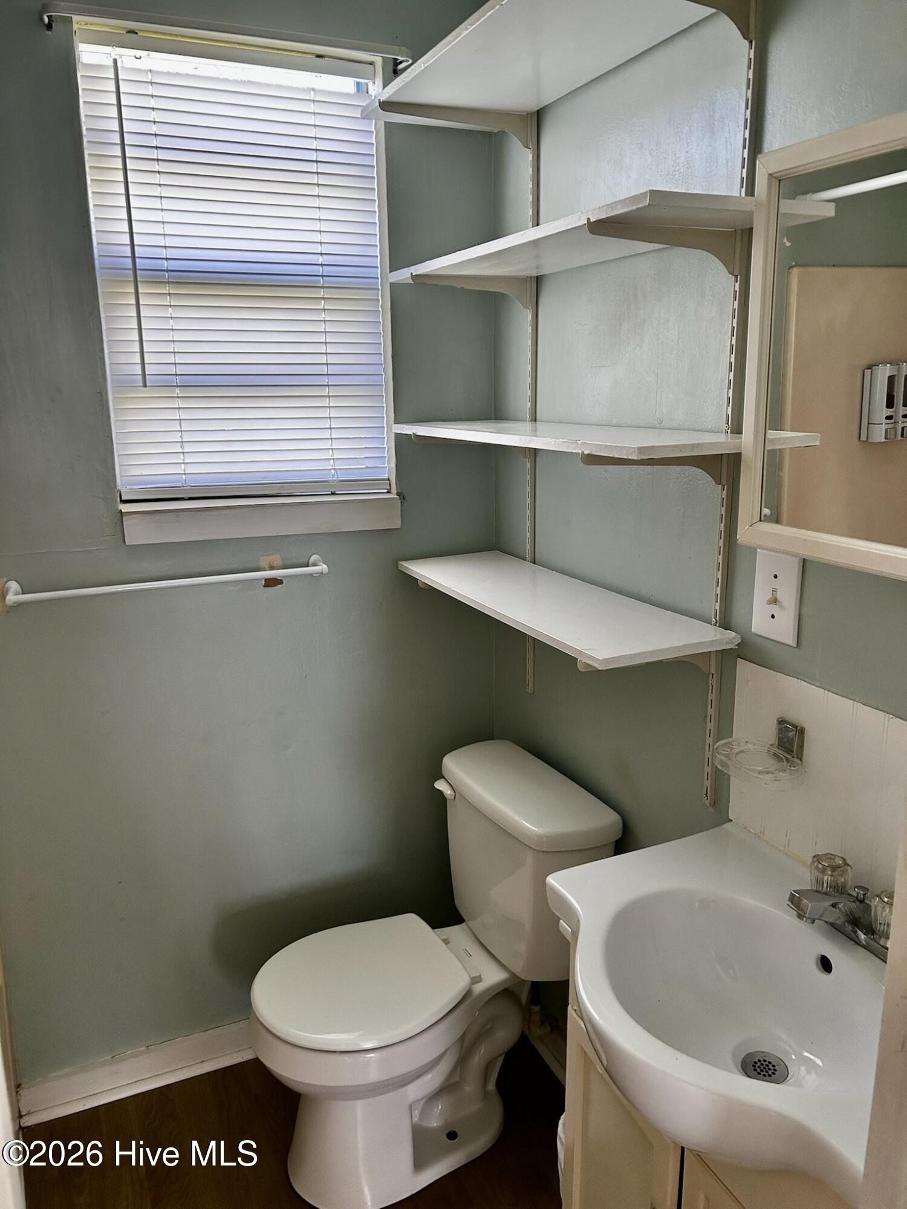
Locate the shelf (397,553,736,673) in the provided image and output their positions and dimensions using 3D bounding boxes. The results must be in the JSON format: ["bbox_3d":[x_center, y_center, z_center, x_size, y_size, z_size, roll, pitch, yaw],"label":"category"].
[{"bbox_3d":[0.156,-0.013,1.712,0.245,0.019,0.803,-7,15,-24],"label":"shelf"}]

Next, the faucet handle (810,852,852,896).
[{"bbox_3d":[0.506,0.367,1.221,0.050,0.048,0.050,-1,14,0],"label":"faucet handle"}]

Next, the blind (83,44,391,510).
[{"bbox_3d":[-0.407,-0.637,1.809,0.559,0.835,0.030,-7,15,-24],"label":"blind"}]

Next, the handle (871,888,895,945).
[{"bbox_3d":[0.549,0.388,1.131,0.050,0.048,0.050,-7,15,-24],"label":"handle"}]

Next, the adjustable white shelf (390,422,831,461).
[{"bbox_3d":[0.166,-0.302,1.613,0.243,0.019,0.870,-7,15,-24],"label":"adjustable white shelf"}]

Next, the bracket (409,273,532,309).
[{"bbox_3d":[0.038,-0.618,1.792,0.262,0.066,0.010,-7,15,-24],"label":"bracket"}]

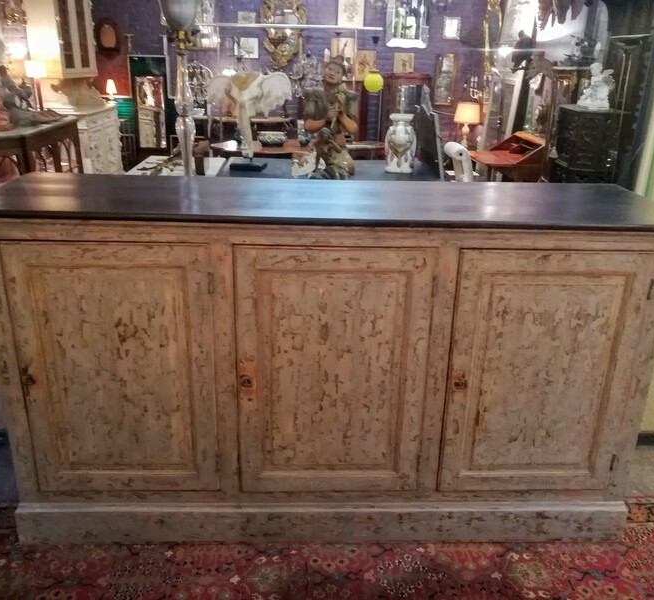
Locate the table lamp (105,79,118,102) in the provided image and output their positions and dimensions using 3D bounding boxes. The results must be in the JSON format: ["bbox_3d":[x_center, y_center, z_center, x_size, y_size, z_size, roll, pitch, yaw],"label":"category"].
[{"bbox_3d":[-2.282,-2.212,6.362,0.126,0.251,0.126,1,22,-2],"label":"table lamp"}]

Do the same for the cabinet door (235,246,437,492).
[{"bbox_3d":[0.017,0.230,1.783,0.559,0.812,0.030,1,22,-2],"label":"cabinet door"}]

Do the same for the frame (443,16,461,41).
[{"bbox_3d":[1.362,-2.948,6.520,0.197,0.232,0.030,1,22,-2],"label":"frame"}]

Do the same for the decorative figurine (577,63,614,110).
[{"bbox_3d":[2.129,-1.699,4.783,0.252,0.355,0.276,20,28,39],"label":"decorative figurine"}]

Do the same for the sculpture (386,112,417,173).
[{"bbox_3d":[0.488,-1.038,3.998,0.199,0.393,0.199,1,22,-2],"label":"sculpture"}]

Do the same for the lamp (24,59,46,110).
[{"bbox_3d":[-2.750,-2.020,5.668,0.205,0.464,0.205,1,22,-2],"label":"lamp"}]

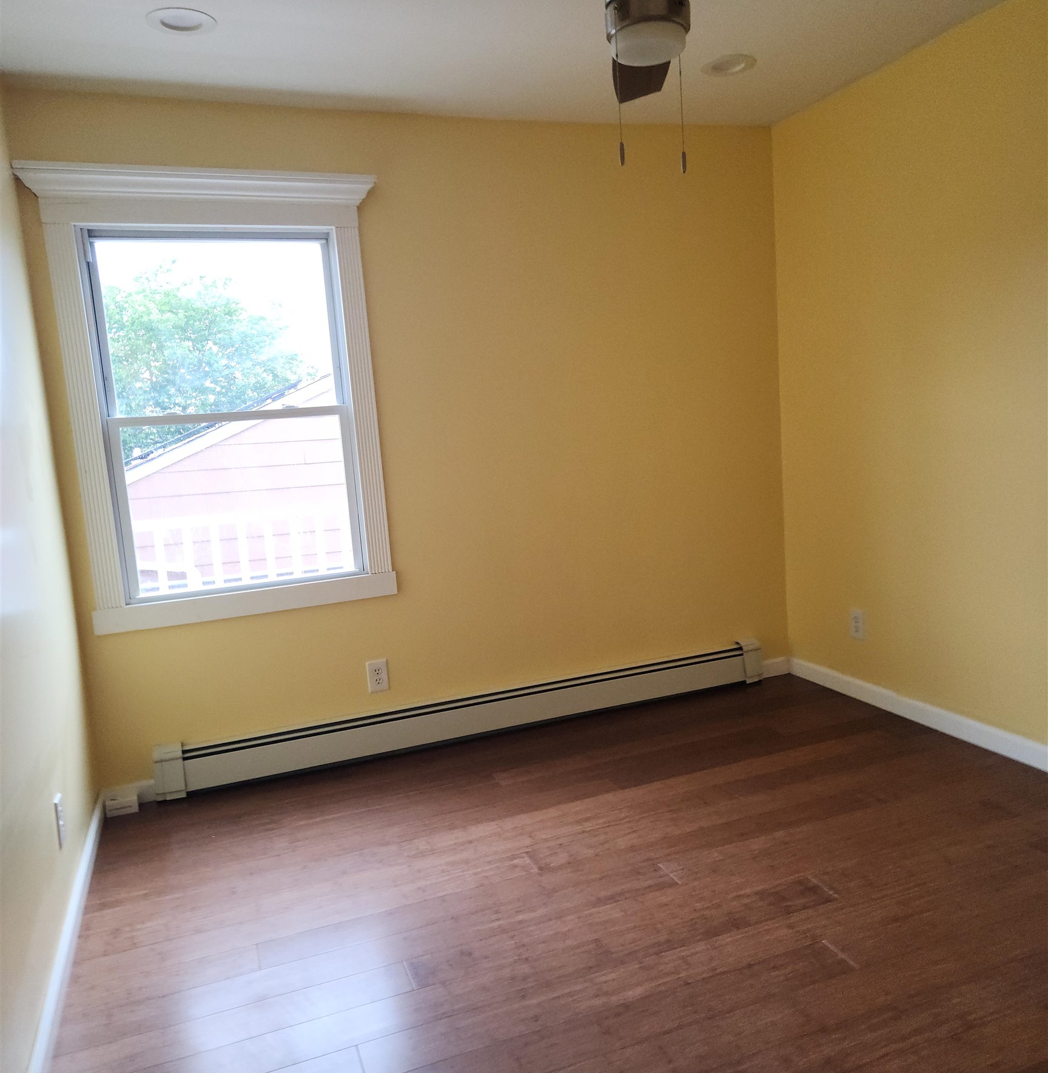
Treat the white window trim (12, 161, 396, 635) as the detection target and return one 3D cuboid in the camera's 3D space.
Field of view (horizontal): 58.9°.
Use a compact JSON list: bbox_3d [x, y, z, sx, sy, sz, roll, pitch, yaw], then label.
[{"bbox_3d":[-1.042,-0.489,3.317,1.185,1.571,0.075,-7,8,-21],"label":"white window trim"}]

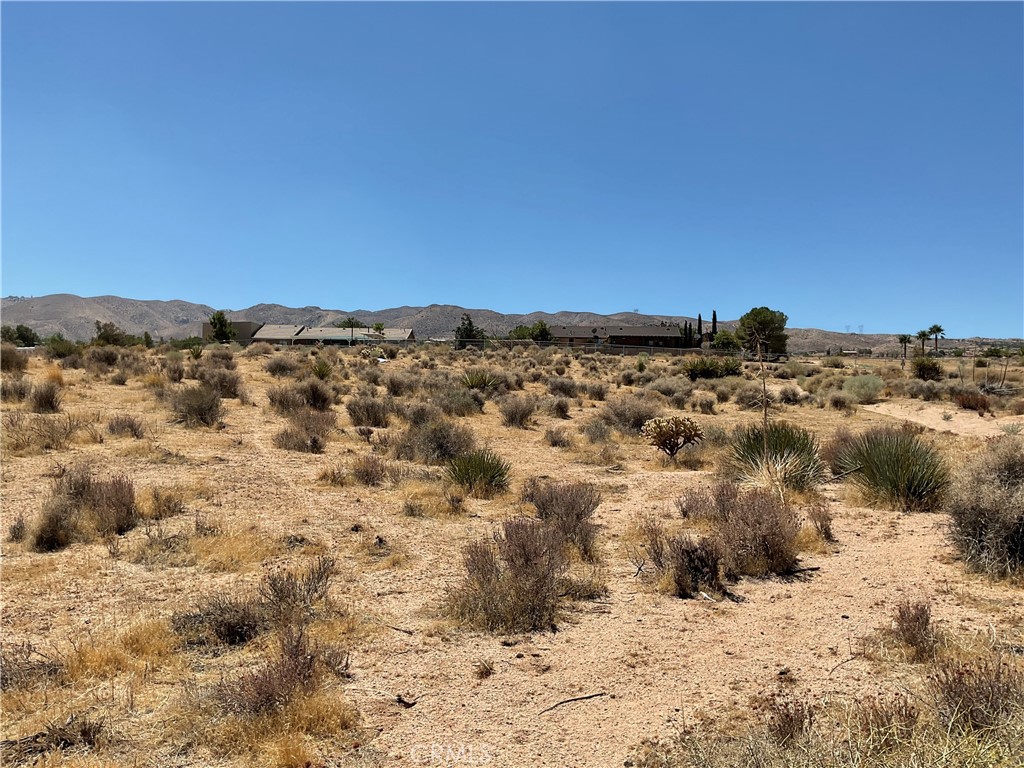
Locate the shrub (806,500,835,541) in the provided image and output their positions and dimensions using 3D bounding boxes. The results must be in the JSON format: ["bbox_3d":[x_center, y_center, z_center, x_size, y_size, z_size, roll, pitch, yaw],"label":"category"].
[{"bbox_3d":[2.485,1.108,6.918,0.217,0.314,0.185,1,3,20],"label":"shrub"}]

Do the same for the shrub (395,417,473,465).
[{"bbox_3d":[-1.035,0.734,11.469,1.065,0.600,0.958,0,3,-5],"label":"shrub"}]

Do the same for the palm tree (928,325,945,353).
[{"bbox_3d":[84.118,-9.039,170.328,3.171,5.551,3.171,1,3,26],"label":"palm tree"}]

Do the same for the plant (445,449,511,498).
[{"bbox_3d":[-0.356,0.926,8.948,0.682,0.463,0.648,0,3,-2],"label":"plant"}]

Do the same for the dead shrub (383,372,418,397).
[{"bbox_3d":[-3.080,0.004,23.900,0.918,0.651,0.852,0,3,-7],"label":"dead shrub"}]

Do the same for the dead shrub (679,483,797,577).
[{"bbox_3d":[1.621,1.001,6.156,0.882,0.592,0.793,1,3,15],"label":"dead shrub"}]

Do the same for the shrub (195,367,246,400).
[{"bbox_3d":[-8.163,-0.082,24.003,1.303,0.815,1.209,-1,3,-19],"label":"shrub"}]

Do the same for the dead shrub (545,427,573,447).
[{"bbox_3d":[0.702,0.801,12.961,0.421,0.318,0.379,0,3,3],"label":"dead shrub"}]

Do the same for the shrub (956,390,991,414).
[{"bbox_3d":[10.934,0.429,20.383,0.853,0.550,0.768,2,3,28],"label":"shrub"}]

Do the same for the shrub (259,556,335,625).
[{"bbox_3d":[-1.243,1.191,4.991,0.438,0.352,0.351,-1,3,-14],"label":"shrub"}]

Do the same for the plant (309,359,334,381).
[{"bbox_3d":[-6.644,-0.492,30.095,0.804,0.729,0.764,-1,3,-12],"label":"plant"}]

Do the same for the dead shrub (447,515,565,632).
[{"bbox_3d":[-0.025,1.038,4.806,0.655,0.574,0.574,0,3,0],"label":"dead shrub"}]

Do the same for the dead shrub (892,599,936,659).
[{"bbox_3d":[2.013,1.209,4.283,0.210,0.280,0.195,1,3,25],"label":"dead shrub"}]

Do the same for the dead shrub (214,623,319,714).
[{"bbox_3d":[-1.089,1.266,3.852,0.461,0.323,0.369,-1,3,-16],"label":"dead shrub"}]

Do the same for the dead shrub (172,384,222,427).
[{"bbox_3d":[-5.829,0.383,15.831,0.930,0.748,0.863,-1,3,-20],"label":"dead shrub"}]

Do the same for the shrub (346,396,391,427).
[{"bbox_3d":[-2.741,0.514,16.402,0.839,0.551,0.755,0,3,-10],"label":"shrub"}]

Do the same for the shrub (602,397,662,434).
[{"bbox_3d":[2.115,0.537,15.070,1.051,0.636,0.946,0,3,8],"label":"shrub"}]

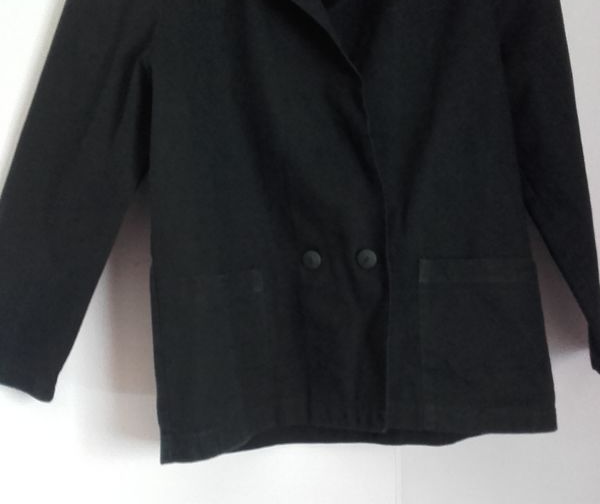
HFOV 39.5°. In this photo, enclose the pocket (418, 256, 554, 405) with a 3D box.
[{"bbox_3d":[0.224,0.096,1.005,0.157,0.178,0.020,-2,0,-7],"label":"pocket"}]

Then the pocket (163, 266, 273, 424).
[{"bbox_3d":[-0.098,0.110,0.965,0.138,0.178,0.022,-4,0,-12],"label":"pocket"}]

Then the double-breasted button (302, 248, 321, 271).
[{"bbox_3d":[0.015,0.009,0.980,0.023,0.023,0.008,0,0,-6],"label":"double-breasted button"}]

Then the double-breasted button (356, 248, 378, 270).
[{"bbox_3d":[0.080,0.009,0.985,0.024,0.024,0.008,0,0,-6],"label":"double-breasted button"}]

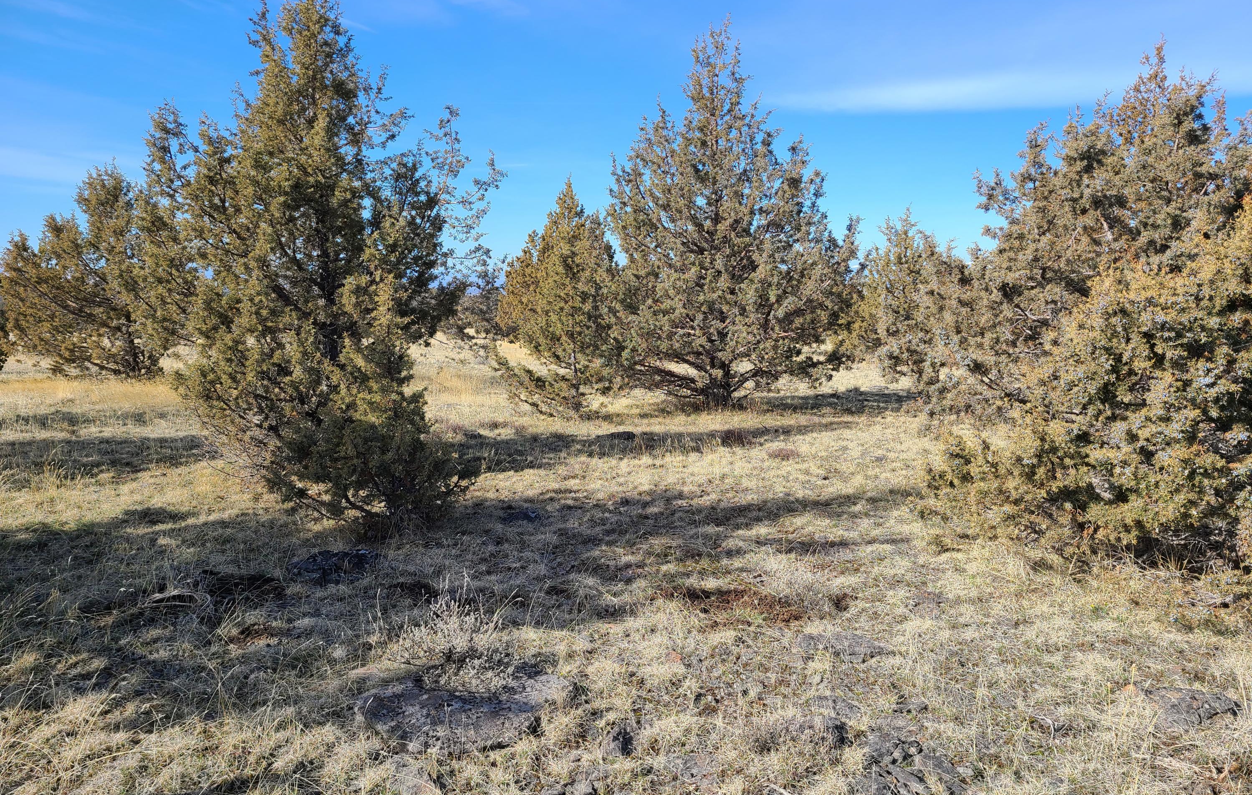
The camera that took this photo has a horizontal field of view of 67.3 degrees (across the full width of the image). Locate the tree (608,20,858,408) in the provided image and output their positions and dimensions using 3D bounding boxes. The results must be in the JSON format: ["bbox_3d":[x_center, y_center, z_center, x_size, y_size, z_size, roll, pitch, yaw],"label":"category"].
[{"bbox_3d":[1.609,-2.664,13.848,3.687,5.607,3.577,0,6,0],"label":"tree"}]

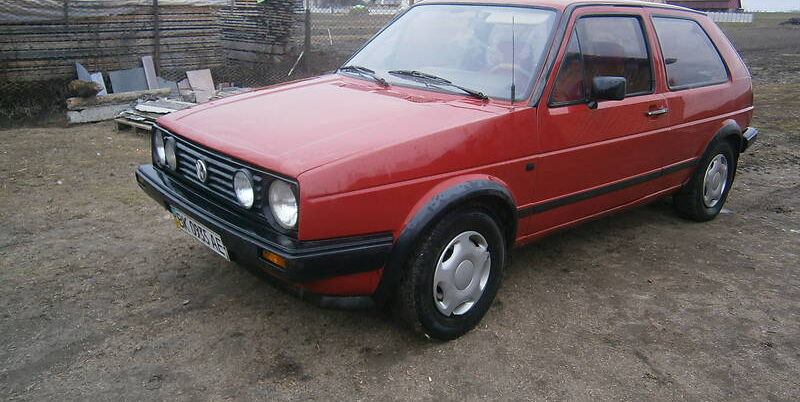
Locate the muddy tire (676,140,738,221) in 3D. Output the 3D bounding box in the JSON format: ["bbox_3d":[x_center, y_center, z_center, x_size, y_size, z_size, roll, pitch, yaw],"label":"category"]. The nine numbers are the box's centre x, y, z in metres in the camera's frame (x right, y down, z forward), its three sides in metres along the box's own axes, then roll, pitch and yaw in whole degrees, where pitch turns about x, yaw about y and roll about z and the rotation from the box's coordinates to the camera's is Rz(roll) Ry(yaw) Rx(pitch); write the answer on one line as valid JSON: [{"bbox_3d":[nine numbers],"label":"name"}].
[{"bbox_3d":[2.096,-0.152,4.118,0.576,0.576,0.180,-13,23,-39],"label":"muddy tire"}]

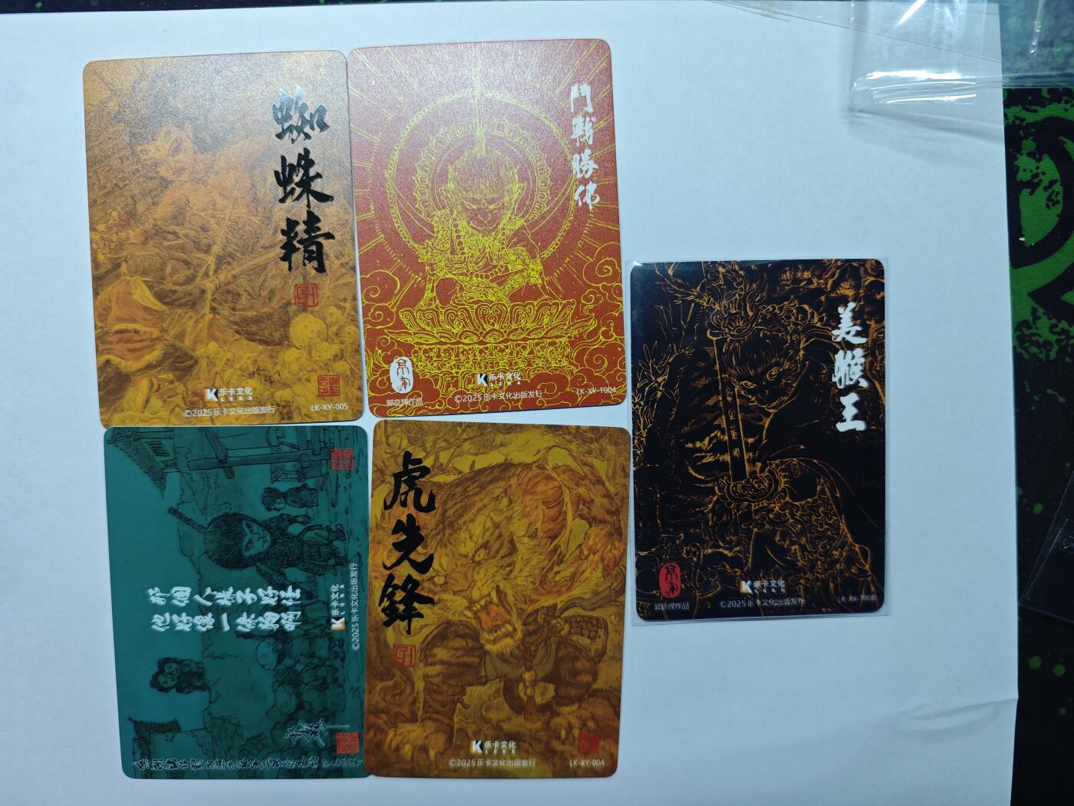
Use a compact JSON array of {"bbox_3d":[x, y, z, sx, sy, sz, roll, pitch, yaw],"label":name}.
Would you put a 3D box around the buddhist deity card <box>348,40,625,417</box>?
[{"bbox_3d":[-0.012,-0.042,0.173,0.063,0.001,0.088,-3,93,-1],"label":"buddhist deity card"}]

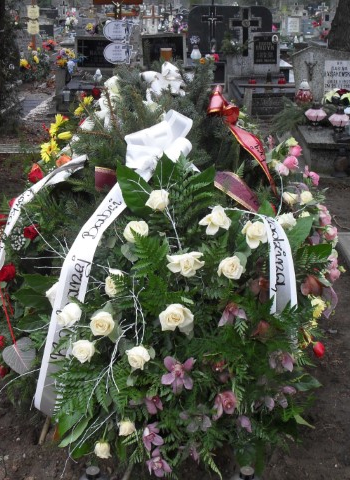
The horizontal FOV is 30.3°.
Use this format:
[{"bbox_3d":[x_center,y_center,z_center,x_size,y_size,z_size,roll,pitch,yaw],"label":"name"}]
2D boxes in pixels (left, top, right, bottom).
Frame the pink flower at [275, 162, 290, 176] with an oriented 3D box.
[{"bbox_3d":[0.445,-0.292,2.680,0.058,0.056,0.055,-10,11,-23],"label":"pink flower"}]

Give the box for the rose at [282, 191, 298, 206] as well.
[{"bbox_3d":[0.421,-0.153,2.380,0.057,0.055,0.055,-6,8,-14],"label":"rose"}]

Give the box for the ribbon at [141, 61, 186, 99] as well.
[{"bbox_3d":[-0.051,-0.714,2.880,0.190,0.165,0.120,0,22,0],"label":"ribbon"}]

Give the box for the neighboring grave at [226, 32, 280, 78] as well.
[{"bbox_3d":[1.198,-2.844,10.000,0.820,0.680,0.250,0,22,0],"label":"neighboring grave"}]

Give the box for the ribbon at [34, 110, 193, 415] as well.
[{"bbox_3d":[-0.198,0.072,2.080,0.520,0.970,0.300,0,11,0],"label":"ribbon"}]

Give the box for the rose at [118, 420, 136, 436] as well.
[{"bbox_3d":[-0.159,0.618,2.120,0.060,0.055,0.055,2,12,5],"label":"rose"}]

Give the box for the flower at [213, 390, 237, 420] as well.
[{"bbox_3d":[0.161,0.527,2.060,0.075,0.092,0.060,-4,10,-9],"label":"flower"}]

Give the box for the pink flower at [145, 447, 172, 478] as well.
[{"bbox_3d":[-0.051,0.688,2.000,0.076,0.084,0.048,2,10,5],"label":"pink flower"}]

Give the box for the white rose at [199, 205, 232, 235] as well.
[{"bbox_3d":[0.141,-0.071,2.250,0.110,0.100,0.080,-4,10,-9],"label":"white rose"}]

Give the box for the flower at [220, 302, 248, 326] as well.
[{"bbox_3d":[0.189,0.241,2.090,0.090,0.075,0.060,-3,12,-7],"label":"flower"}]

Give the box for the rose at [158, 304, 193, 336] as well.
[{"bbox_3d":[0.005,0.257,2.120,0.108,0.100,0.080,0,6,0],"label":"rose"}]

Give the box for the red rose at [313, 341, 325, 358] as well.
[{"bbox_3d":[0.502,0.381,2.250,0.042,0.060,0.045,-12,25,-28],"label":"red rose"}]

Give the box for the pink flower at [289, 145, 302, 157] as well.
[{"bbox_3d":[0.503,-0.373,2.700,0.050,0.050,0.050,-12,12,-28],"label":"pink flower"}]

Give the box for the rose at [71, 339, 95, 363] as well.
[{"bbox_3d":[-0.276,0.335,1.950,0.073,0.072,0.060,3,5,8],"label":"rose"}]

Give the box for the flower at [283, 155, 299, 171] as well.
[{"bbox_3d":[0.477,-0.317,2.650,0.062,0.062,0.060,-10,24,-23],"label":"flower"}]

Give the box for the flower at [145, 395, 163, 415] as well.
[{"bbox_3d":[-0.067,0.534,2.100,0.058,0.062,0.050,-2,22,-5],"label":"flower"}]

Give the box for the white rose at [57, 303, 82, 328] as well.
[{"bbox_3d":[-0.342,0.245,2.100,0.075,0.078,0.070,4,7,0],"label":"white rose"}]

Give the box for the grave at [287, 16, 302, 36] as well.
[{"bbox_3d":[2.678,-4.784,14.500,0.330,0.460,0.160,0,22,0],"label":"grave"}]

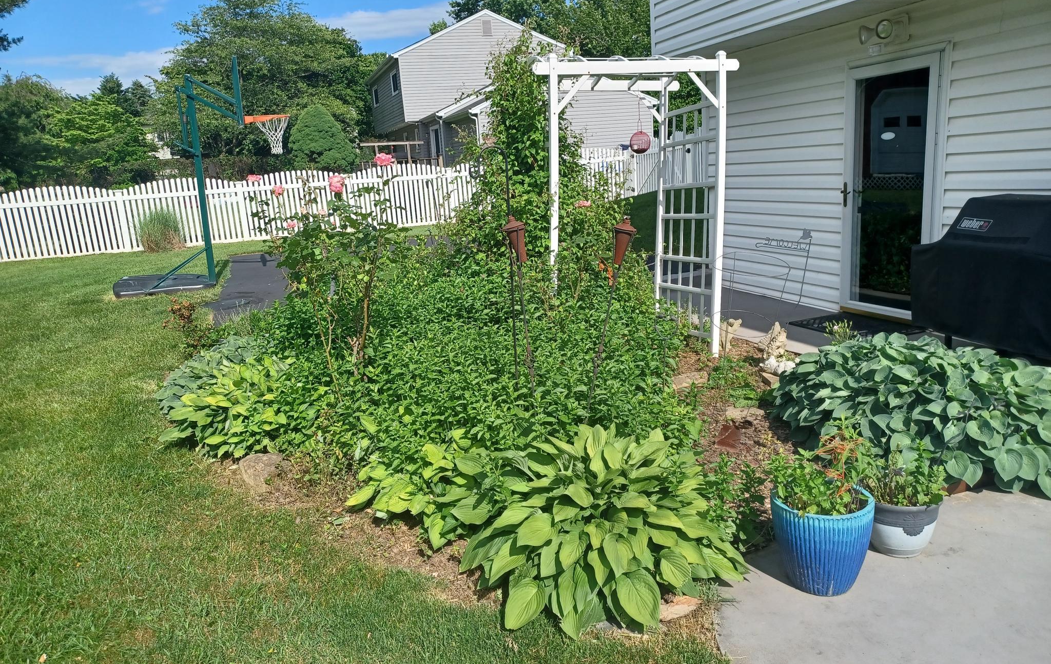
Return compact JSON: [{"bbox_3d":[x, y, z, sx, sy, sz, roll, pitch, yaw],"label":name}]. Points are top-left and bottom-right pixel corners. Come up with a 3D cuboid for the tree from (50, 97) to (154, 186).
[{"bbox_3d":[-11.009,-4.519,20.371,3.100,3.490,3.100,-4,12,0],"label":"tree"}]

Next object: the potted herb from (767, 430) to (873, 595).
[{"bbox_3d":[1.041,0.599,2.670,0.350,0.590,0.350,-4,12,0],"label":"potted herb"}]

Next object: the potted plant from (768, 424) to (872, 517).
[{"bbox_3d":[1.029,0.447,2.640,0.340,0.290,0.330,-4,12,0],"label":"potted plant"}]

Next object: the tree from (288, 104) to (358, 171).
[{"bbox_3d":[-5.762,-5.157,22.316,2.100,2.970,2.100,-4,12,0],"label":"tree"}]

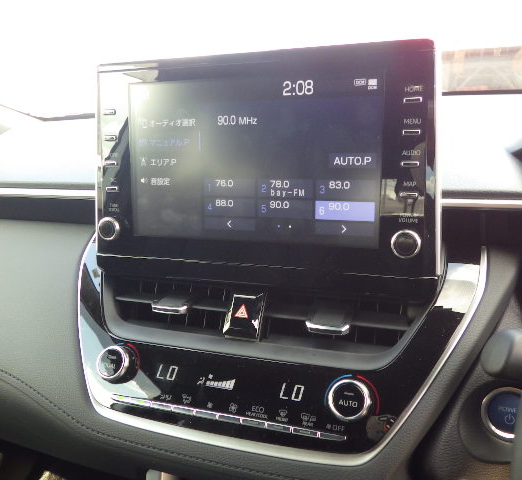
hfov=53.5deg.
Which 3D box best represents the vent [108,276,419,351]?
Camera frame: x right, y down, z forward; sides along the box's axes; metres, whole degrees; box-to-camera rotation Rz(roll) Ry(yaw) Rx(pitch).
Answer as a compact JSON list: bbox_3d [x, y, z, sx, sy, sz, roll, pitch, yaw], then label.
[{"bbox_3d":[-0.004,0.053,0.412,0.249,0.046,0.040,3,3,19],"label":"vent"}]

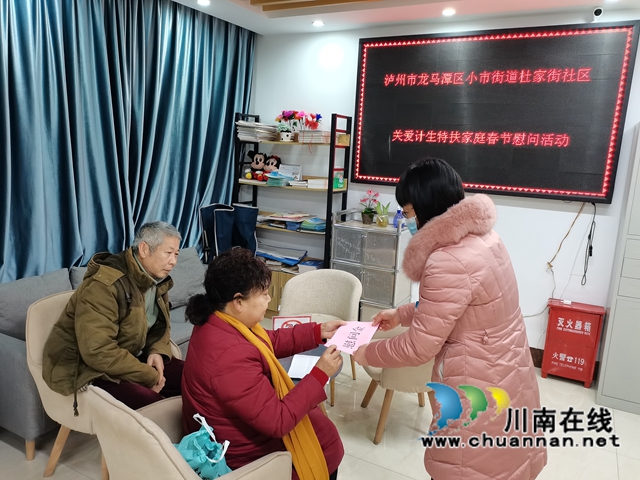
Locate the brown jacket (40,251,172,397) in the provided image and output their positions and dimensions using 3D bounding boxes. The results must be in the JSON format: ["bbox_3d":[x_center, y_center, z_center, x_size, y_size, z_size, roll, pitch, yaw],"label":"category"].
[{"bbox_3d":[-0.910,0.349,2.195,0.590,0.660,0.570,8,13,25],"label":"brown jacket"}]

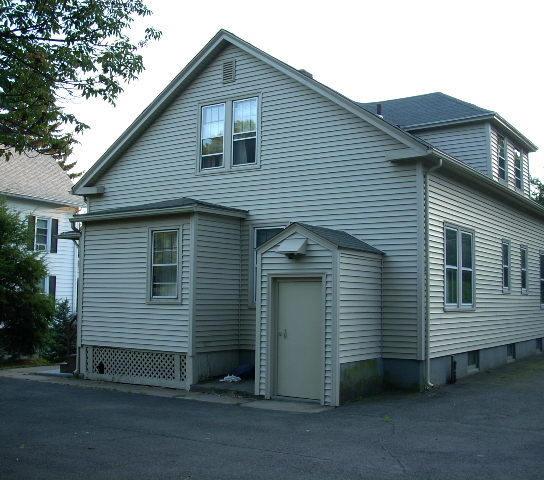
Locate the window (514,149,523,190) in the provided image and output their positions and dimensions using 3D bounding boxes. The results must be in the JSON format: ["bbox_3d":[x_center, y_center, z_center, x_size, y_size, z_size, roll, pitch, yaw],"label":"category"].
[{"bbox_3d":[6.514,-1.868,18.089,0.093,1.084,0.796,-2,-6,33],"label":"window"}]

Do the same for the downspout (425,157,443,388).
[{"bbox_3d":[2.842,0.548,12.012,0.292,4.011,0.089,-2,-6,33],"label":"downspout"}]

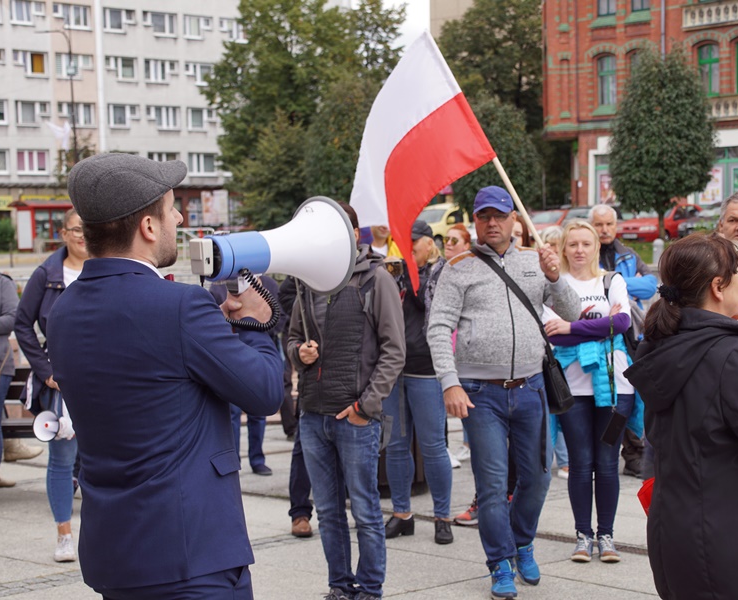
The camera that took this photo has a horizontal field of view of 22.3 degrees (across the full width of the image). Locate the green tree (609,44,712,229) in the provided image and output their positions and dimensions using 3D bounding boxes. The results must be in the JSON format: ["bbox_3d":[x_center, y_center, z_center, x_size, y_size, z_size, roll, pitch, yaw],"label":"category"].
[{"bbox_3d":[8.923,-4.728,57.000,3.150,5.950,3.150,-1,3,0],"label":"green tree"}]

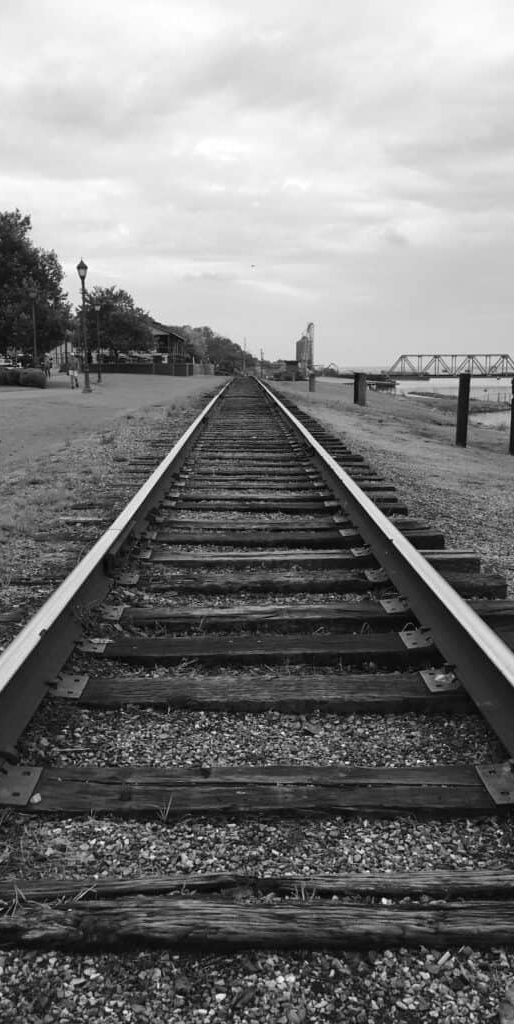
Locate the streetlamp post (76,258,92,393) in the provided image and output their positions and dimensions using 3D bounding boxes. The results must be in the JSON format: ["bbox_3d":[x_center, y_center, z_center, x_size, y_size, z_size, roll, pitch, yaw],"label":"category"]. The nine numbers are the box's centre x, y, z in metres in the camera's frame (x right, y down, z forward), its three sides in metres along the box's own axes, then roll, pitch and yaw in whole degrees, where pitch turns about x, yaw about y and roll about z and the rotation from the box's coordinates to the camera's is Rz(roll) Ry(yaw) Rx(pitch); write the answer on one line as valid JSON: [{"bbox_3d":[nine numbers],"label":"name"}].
[{"bbox_3d":[-6.950,-7.480,34.560,0.450,5.300,0.450,0,10,0],"label":"streetlamp post"}]

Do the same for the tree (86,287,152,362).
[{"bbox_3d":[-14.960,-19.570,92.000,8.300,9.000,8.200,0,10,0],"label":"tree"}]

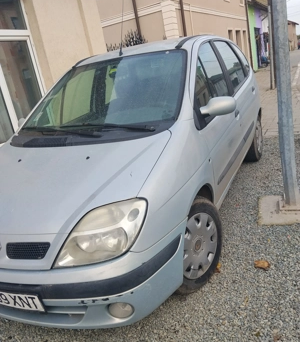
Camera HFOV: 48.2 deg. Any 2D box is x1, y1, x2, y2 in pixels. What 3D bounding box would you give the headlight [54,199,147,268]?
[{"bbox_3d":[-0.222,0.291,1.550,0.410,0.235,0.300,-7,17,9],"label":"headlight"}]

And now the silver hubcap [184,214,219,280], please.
[{"bbox_3d":[0.261,0.455,2.087,0.130,0.405,0.405,7,24,43],"label":"silver hubcap"}]

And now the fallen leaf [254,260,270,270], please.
[{"bbox_3d":[0.752,0.627,2.239,0.105,0.028,0.080,1,20,36],"label":"fallen leaf"}]

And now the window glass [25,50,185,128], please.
[{"bbox_3d":[-0.343,-0.625,2.613,1.330,0.130,0.880,-1,50,26],"label":"window glass"}]

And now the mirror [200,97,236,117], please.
[{"bbox_3d":[0.478,-0.441,2.305,0.240,0.135,0.130,-1,19,26],"label":"mirror"}]

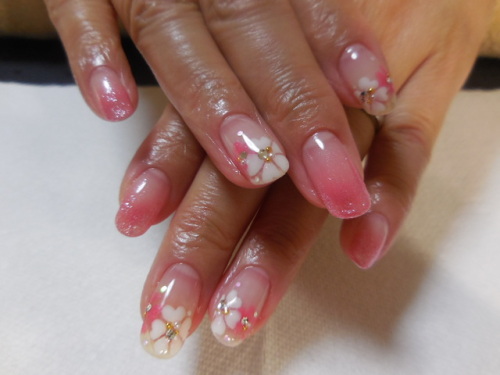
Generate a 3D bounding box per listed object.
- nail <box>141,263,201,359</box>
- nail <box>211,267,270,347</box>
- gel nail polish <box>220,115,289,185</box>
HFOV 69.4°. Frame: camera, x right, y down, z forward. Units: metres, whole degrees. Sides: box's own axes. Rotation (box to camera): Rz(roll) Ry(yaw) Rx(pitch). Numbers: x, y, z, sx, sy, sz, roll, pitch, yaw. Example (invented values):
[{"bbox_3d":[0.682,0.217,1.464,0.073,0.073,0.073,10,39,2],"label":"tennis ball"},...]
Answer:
[{"bbox_3d":[-0.019,0.030,0.090,0.012,0.005,0.022,6,74,15],"label":"nail"},{"bbox_3d":[-0.001,0.031,0.094,0.011,0.005,0.021,15,77,21],"label":"nail"},{"bbox_3d":[0.001,-0.010,0.095,0.011,0.005,0.021,-29,87,-20],"label":"gel nail polish"}]

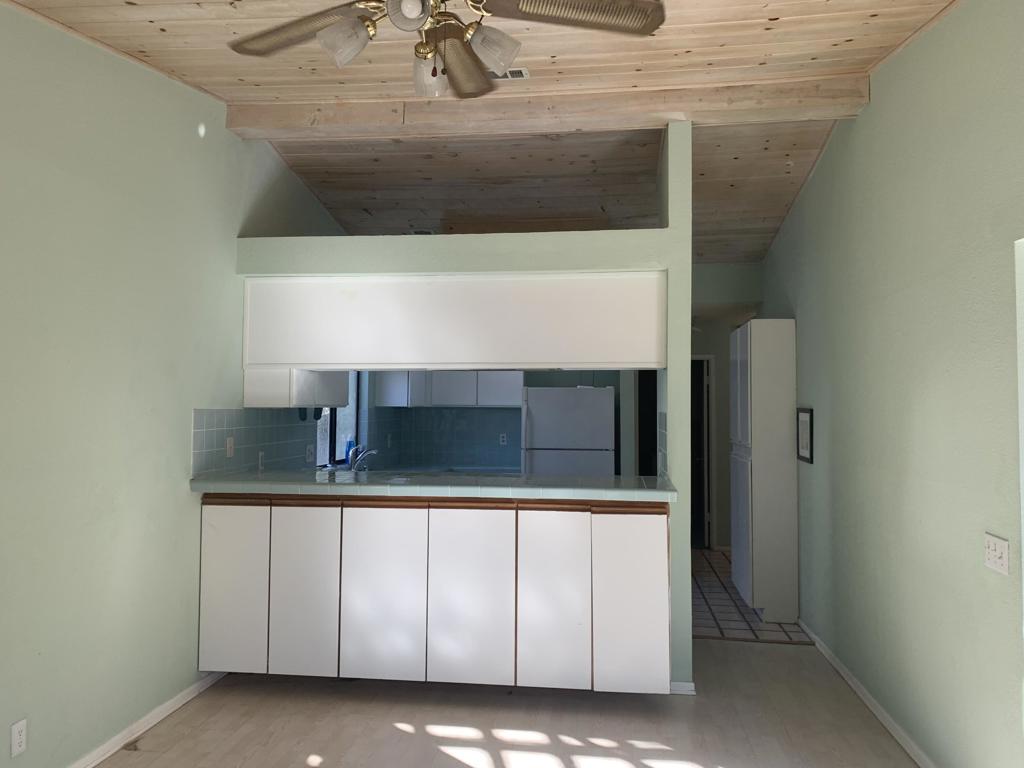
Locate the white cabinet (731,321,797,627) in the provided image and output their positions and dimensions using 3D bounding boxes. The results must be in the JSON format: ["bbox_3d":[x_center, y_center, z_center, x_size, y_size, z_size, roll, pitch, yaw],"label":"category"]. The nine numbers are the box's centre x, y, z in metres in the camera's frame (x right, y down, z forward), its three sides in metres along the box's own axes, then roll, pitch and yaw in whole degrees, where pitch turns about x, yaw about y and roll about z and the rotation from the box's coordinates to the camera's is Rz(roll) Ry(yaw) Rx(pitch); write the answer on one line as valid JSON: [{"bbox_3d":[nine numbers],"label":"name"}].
[{"bbox_3d":[1.909,0.619,5.890,0.296,2.126,0.930,0,-2,7],"label":"white cabinet"}]

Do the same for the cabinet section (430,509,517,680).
[{"bbox_3d":[-0.176,1.080,4.062,0.450,0.869,0.380,0,-2,7],"label":"cabinet section"}]

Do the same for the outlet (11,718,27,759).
[{"bbox_3d":[-1.776,1.279,2.777,0.009,0.114,0.071,0,-2,7],"label":"outlet"}]

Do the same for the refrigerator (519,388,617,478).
[{"bbox_3d":[0.558,0.882,7.415,0.850,1.674,0.760,0,-2,7],"label":"refrigerator"}]

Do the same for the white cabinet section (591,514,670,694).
[{"bbox_3d":[0.609,1.081,3.962,0.373,0.869,0.380,0,-2,7],"label":"white cabinet section"}]

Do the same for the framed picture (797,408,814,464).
[{"bbox_3d":[1.930,0.339,5.054,0.022,0.352,0.320,0,-2,7],"label":"framed picture"}]

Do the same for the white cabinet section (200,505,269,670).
[{"bbox_3d":[-1.430,1.078,4.223,0.382,0.869,0.380,0,-2,7],"label":"white cabinet section"}]

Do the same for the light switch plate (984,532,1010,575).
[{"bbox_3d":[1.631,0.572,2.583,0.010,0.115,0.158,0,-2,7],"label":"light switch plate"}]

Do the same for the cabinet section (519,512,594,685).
[{"bbox_3d":[0.235,1.080,4.009,0.369,0.869,0.380,0,-2,7],"label":"cabinet section"}]

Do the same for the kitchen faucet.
[{"bbox_3d":[-1.195,0.630,6.217,0.200,0.269,0.100,0,-2,7],"label":"kitchen faucet"}]

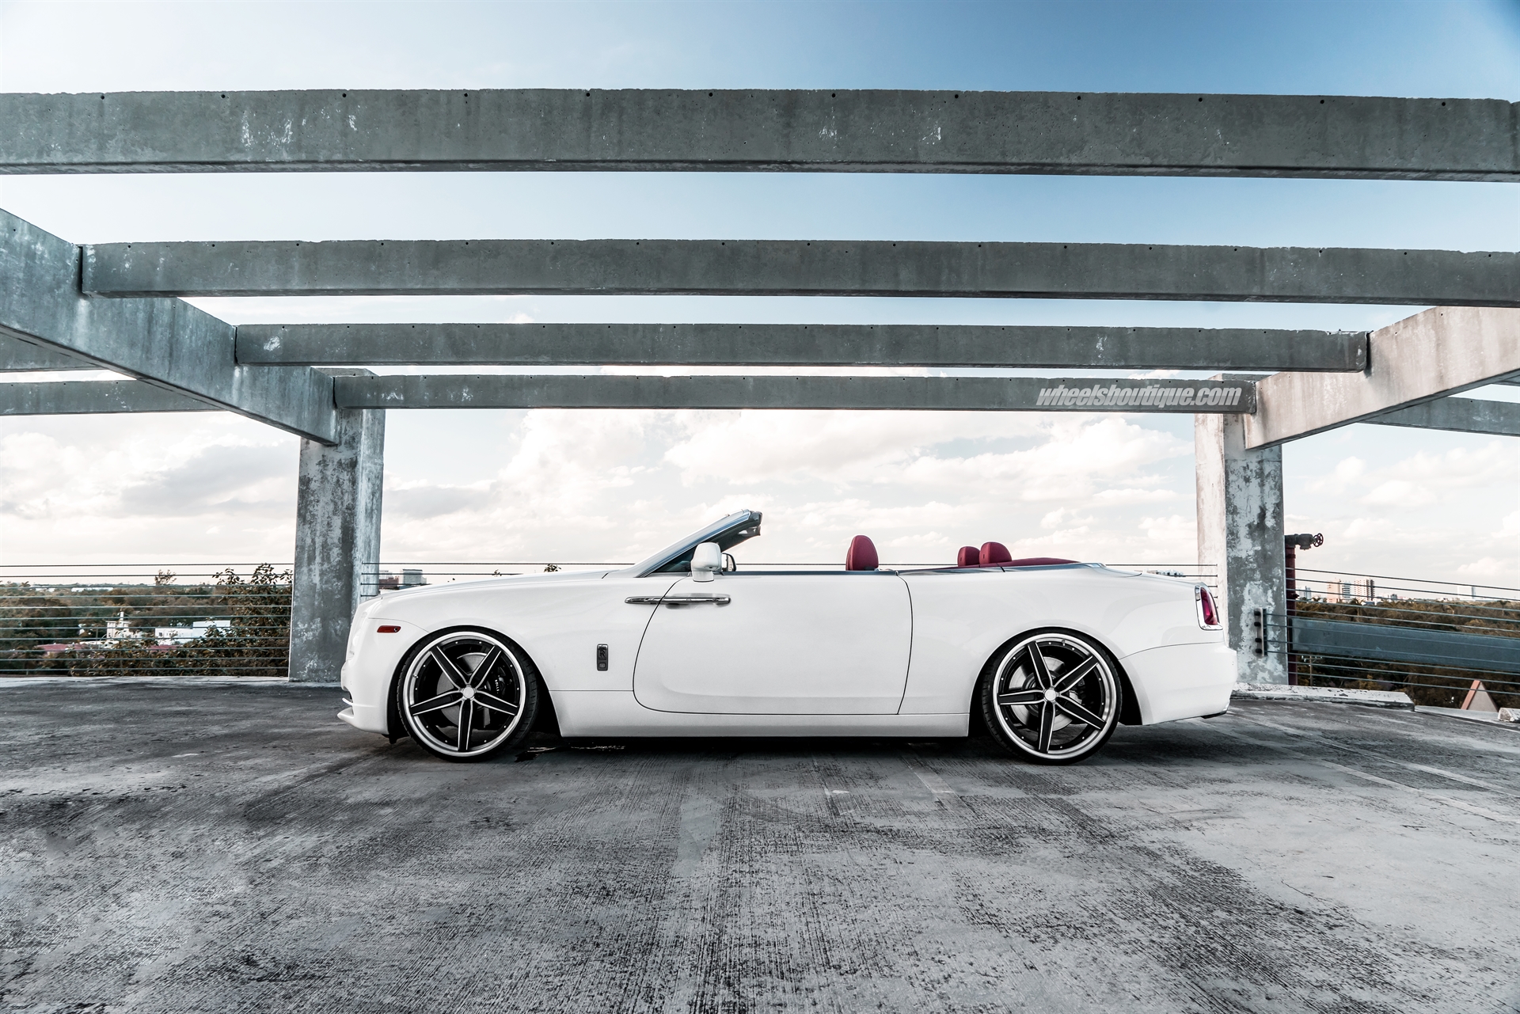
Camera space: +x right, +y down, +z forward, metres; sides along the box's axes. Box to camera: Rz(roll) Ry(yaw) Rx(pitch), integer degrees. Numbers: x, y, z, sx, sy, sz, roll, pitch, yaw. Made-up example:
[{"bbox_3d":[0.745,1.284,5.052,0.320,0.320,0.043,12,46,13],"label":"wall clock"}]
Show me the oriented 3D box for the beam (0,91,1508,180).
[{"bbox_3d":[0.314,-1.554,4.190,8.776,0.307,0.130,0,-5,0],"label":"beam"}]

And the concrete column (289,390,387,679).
[{"bbox_3d":[-4.163,0.198,9.977,0.590,3.020,0.610,0,-5,0],"label":"concrete column"}]

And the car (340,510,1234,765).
[{"bbox_3d":[0.161,0.741,6.299,5.290,1.410,1.990,0,-5,0],"label":"car"}]

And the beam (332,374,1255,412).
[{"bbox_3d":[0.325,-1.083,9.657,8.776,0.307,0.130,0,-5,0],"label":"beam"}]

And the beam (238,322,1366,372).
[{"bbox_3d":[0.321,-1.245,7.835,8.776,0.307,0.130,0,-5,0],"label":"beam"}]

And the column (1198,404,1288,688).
[{"bbox_3d":[4.772,0.239,9.956,0.590,3.020,0.610,0,-5,0],"label":"column"}]

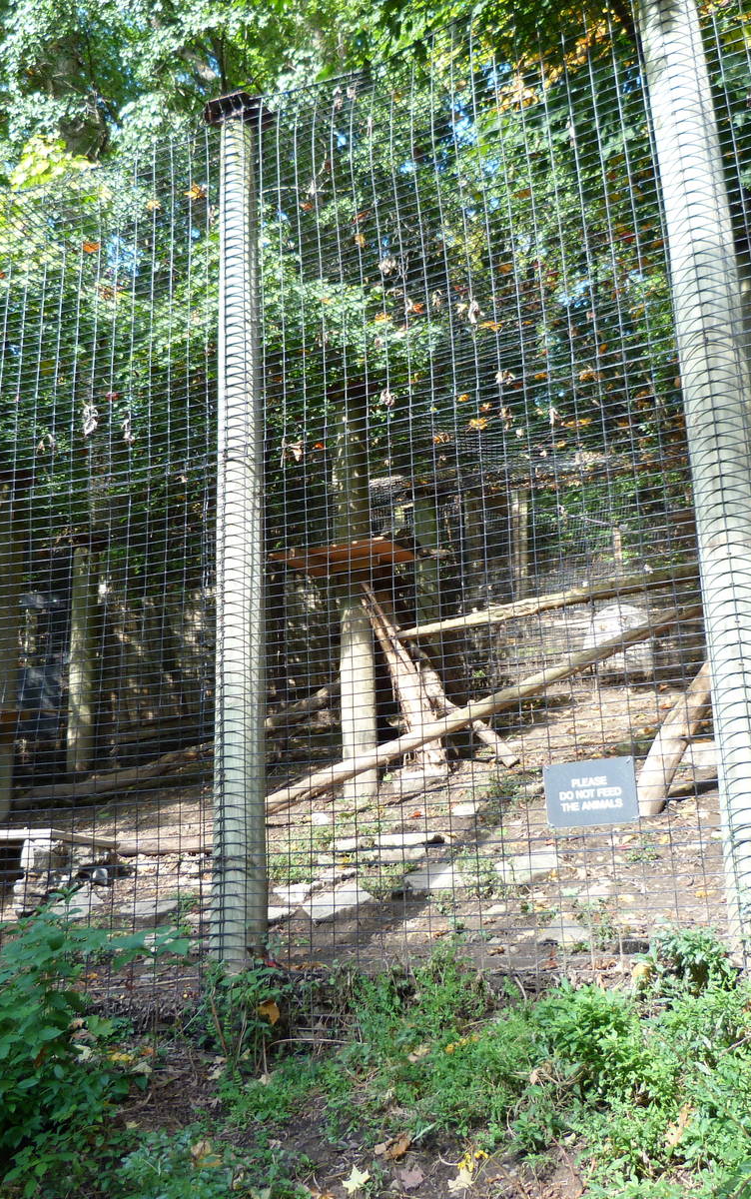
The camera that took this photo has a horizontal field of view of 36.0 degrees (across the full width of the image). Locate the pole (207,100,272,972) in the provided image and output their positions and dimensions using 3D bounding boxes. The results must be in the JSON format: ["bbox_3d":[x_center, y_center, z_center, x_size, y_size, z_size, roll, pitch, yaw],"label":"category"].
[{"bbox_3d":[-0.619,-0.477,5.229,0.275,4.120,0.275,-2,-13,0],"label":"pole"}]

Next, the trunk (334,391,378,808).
[{"bbox_3d":[-0.155,-0.067,8.249,0.240,3.060,0.240,-2,-13,0],"label":"trunk"}]

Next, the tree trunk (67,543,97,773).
[{"bbox_3d":[-2.987,0.571,11.772,0.250,2.390,0.250,-2,-13,0],"label":"tree trunk"}]

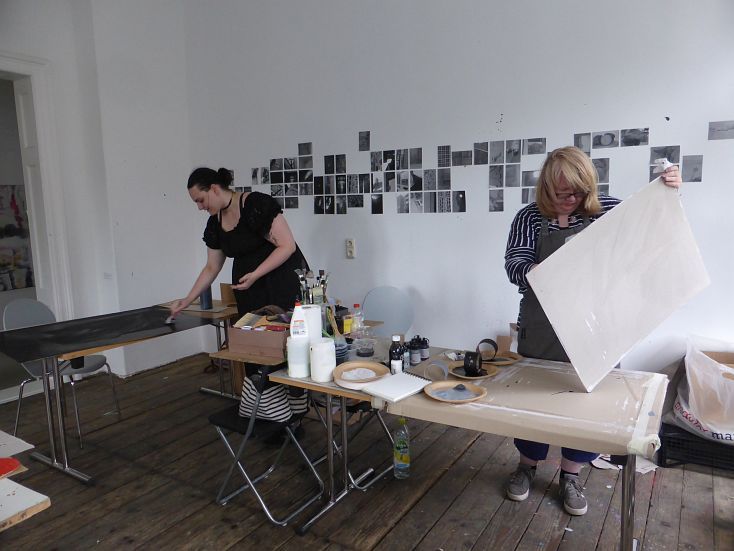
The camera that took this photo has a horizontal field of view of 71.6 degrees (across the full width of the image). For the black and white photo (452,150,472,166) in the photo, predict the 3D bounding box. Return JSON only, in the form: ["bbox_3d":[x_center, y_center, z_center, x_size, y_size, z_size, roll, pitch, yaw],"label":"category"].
[{"bbox_3d":[0.686,-0.841,3.669,0.151,0.101,0.010,4,8,32],"label":"black and white photo"}]

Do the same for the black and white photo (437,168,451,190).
[{"bbox_3d":[0.567,-0.704,3.731,0.100,0.150,0.006,4,9,31],"label":"black and white photo"}]

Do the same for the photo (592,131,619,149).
[{"bbox_3d":[1.458,-0.827,3.108,0.150,0.100,0.005,4,9,33],"label":"photo"}]

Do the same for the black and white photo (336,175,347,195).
[{"bbox_3d":[-0.216,-0.754,4.248,0.101,0.151,0.010,4,8,32],"label":"black and white photo"}]

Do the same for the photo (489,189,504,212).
[{"bbox_3d":[0.854,-0.490,3.352,0.096,0.145,0.004,4,9,33],"label":"photo"}]

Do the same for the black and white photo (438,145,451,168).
[{"bbox_3d":[0.565,-0.861,3.695,0.100,0.150,0.005,4,9,33],"label":"black and white photo"}]

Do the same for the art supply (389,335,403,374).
[{"bbox_3d":[0.135,0.367,2.330,0.065,0.188,0.065,-1,8,0],"label":"art supply"}]

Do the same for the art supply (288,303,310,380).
[{"bbox_3d":[-0.298,0.277,2.244,0.095,0.300,0.095,-2,8,-6],"label":"art supply"}]

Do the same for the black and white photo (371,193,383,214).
[{"bbox_3d":[0.081,-0.537,3.853,0.096,0.145,0.004,4,9,33],"label":"black and white photo"}]

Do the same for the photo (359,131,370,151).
[{"bbox_3d":[-0.016,-1.032,3.925,0.099,0.146,0.006,4,9,33],"label":"photo"}]

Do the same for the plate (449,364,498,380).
[{"bbox_3d":[0.461,0.424,2.206,0.219,0.025,0.219,-1,8,0],"label":"plate"}]

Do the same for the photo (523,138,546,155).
[{"bbox_3d":[1.118,-0.857,3.395,0.151,0.101,0.010,4,8,32],"label":"photo"}]

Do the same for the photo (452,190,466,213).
[{"bbox_3d":[0.648,-0.516,3.569,0.099,0.146,0.006,4,9,33],"label":"photo"}]

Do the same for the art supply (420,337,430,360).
[{"bbox_3d":[0.268,0.339,2.355,0.042,0.102,0.042,0,8,6],"label":"art supply"}]

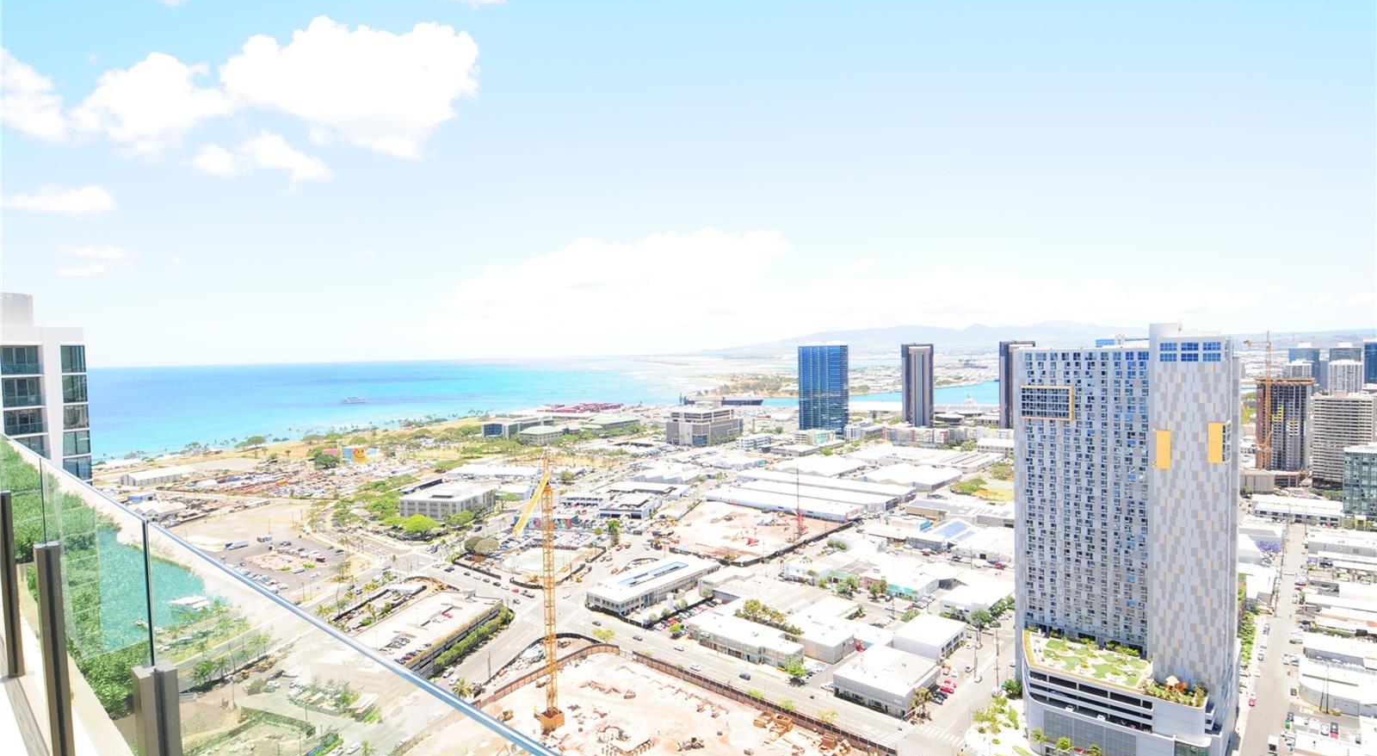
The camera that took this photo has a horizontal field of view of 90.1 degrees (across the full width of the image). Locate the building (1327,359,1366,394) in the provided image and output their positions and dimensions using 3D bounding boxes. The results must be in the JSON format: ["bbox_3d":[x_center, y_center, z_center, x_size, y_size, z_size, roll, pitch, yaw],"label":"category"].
[{"bbox_3d":[1081.270,12.340,1130.460,45.000,83.040,28.000,1,3,44],"label":"building"}]

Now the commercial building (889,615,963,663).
[{"bbox_3d":[95.880,102.100,271.990,17.000,5.900,29.200,1,3,41],"label":"commercial building"}]

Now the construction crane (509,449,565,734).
[{"bbox_3d":[-41.020,66.660,191.580,6.500,88.000,79.000,-1,2,-7],"label":"construction crane"}]

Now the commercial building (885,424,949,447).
[{"bbox_3d":[275.050,70.830,825.160,71.000,20.000,22.000,1,3,41],"label":"commercial building"}]

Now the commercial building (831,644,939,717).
[{"bbox_3d":[68.000,103.370,235.090,25.300,7.200,27.500,1,3,41],"label":"commercial building"}]

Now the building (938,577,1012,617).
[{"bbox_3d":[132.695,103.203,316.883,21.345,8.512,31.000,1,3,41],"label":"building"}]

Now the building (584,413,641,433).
[{"bbox_3d":[-118.137,72.864,1099.300,35.749,19.000,95.692,0,3,33],"label":"building"}]

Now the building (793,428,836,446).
[{"bbox_3d":[161.711,74.828,877.370,29.005,19.495,50.783,1,3,42],"label":"building"}]

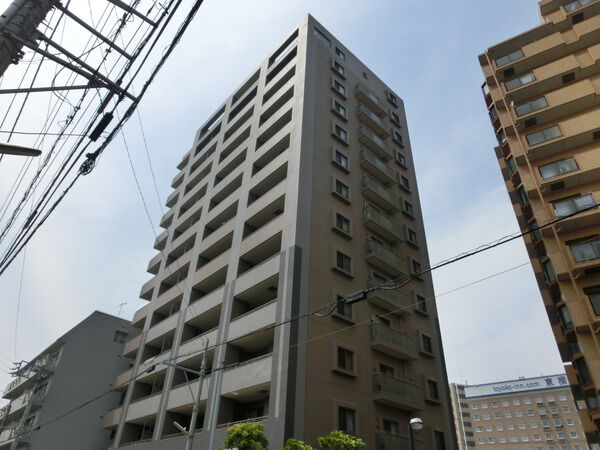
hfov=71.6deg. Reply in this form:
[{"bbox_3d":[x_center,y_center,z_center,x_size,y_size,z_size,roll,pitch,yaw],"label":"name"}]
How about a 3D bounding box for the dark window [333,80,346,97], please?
[{"bbox_3d":[3.453,-11.850,36.009,1.297,1.169,0.161,29,-43,-32],"label":"dark window"}]

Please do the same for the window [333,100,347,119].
[{"bbox_3d":[3.237,-9.432,33.991,1.242,1.192,0.149,30,-44,-31],"label":"window"}]

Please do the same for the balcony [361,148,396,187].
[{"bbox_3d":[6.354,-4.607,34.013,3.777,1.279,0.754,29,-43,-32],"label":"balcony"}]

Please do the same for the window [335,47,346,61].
[{"bbox_3d":[3.778,-16.187,39.207,1.304,1.026,0.161,29,-43,-32],"label":"window"}]

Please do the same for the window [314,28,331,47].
[{"bbox_3d":[2.055,-17.146,38.008,2.139,1.289,0.161,29,-43,-32],"label":"window"}]

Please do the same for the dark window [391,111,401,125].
[{"bbox_3d":[9.692,-10.816,41.951,1.080,1.070,0.161,29,-43,-32],"label":"dark window"}]

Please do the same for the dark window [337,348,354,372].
[{"bbox_3d":[2.387,7.047,21.797,1.242,1.192,0.149,30,-44,-31],"label":"dark window"}]

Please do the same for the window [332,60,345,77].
[{"bbox_3d":[3.573,-14.193,37.677,1.297,1.169,0.161,29,-43,-32],"label":"window"}]

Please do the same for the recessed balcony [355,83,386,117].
[{"bbox_3d":[6.619,-11.558,38.598,3.675,1.311,0.656,30,-44,-31],"label":"recessed balcony"}]

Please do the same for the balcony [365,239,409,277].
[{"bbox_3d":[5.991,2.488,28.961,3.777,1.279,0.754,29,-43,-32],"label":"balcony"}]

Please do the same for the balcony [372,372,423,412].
[{"bbox_3d":[5.446,9.272,23.075,3.675,1.311,0.656,30,-44,-31],"label":"balcony"}]

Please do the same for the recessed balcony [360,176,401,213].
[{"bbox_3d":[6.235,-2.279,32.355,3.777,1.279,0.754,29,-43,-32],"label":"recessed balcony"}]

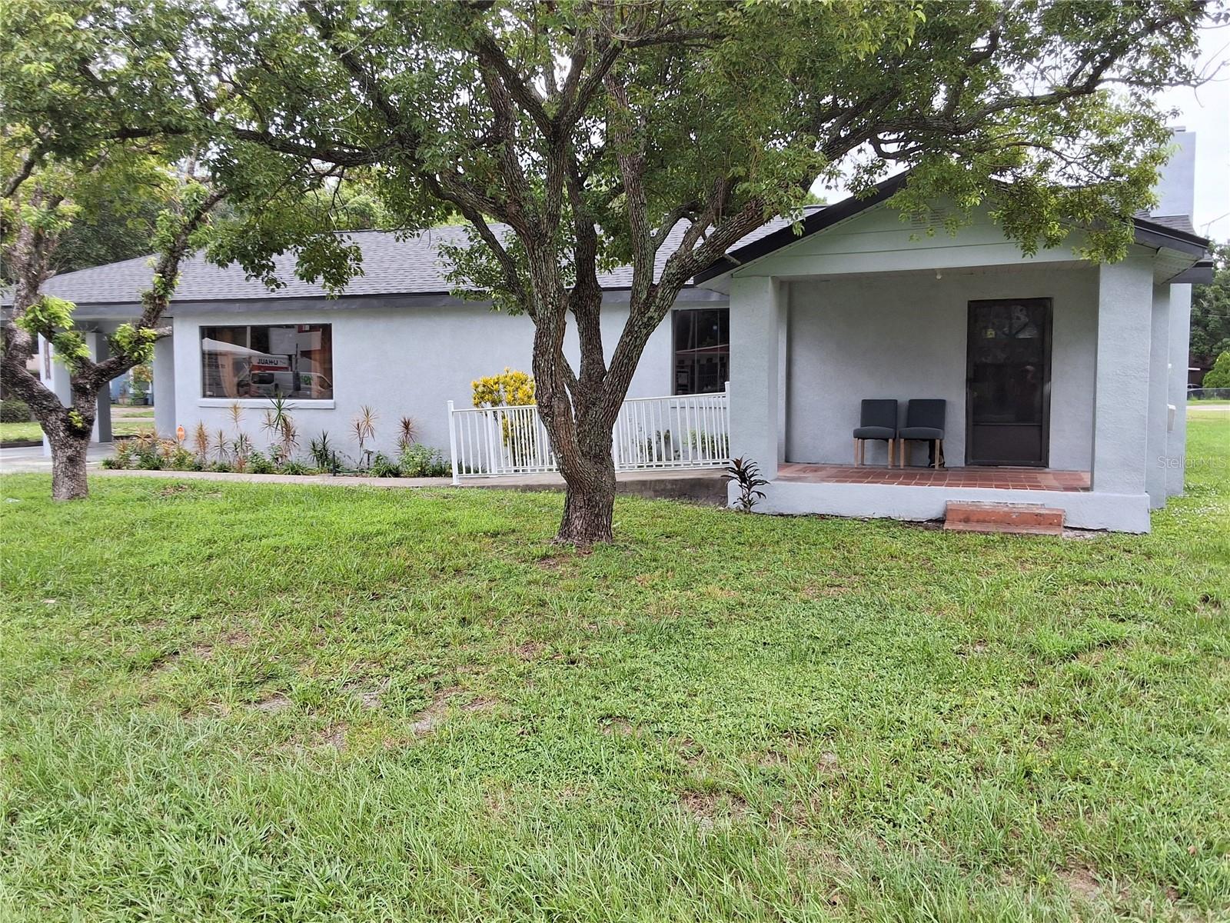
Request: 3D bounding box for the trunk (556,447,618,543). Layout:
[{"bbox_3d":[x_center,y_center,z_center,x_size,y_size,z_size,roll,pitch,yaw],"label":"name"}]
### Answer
[{"bbox_3d":[-0.243,0.285,8.480,0.490,0.810,0.460,0,4,0],"label":"trunk"}]

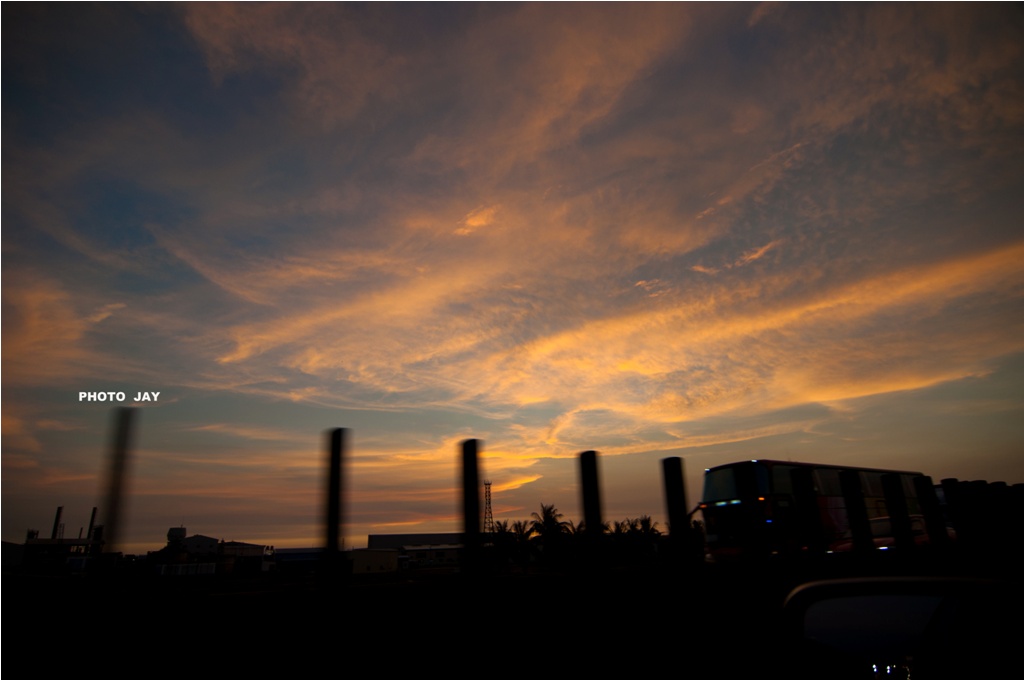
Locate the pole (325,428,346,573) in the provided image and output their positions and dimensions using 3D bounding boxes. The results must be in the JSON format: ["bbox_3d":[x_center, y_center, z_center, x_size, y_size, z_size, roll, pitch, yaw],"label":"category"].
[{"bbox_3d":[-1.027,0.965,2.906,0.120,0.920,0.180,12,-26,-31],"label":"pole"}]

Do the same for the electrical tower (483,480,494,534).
[{"bbox_3d":[-8.444,64.440,185.111,4.300,26.359,4.300,-2,-22,0],"label":"electrical tower"}]

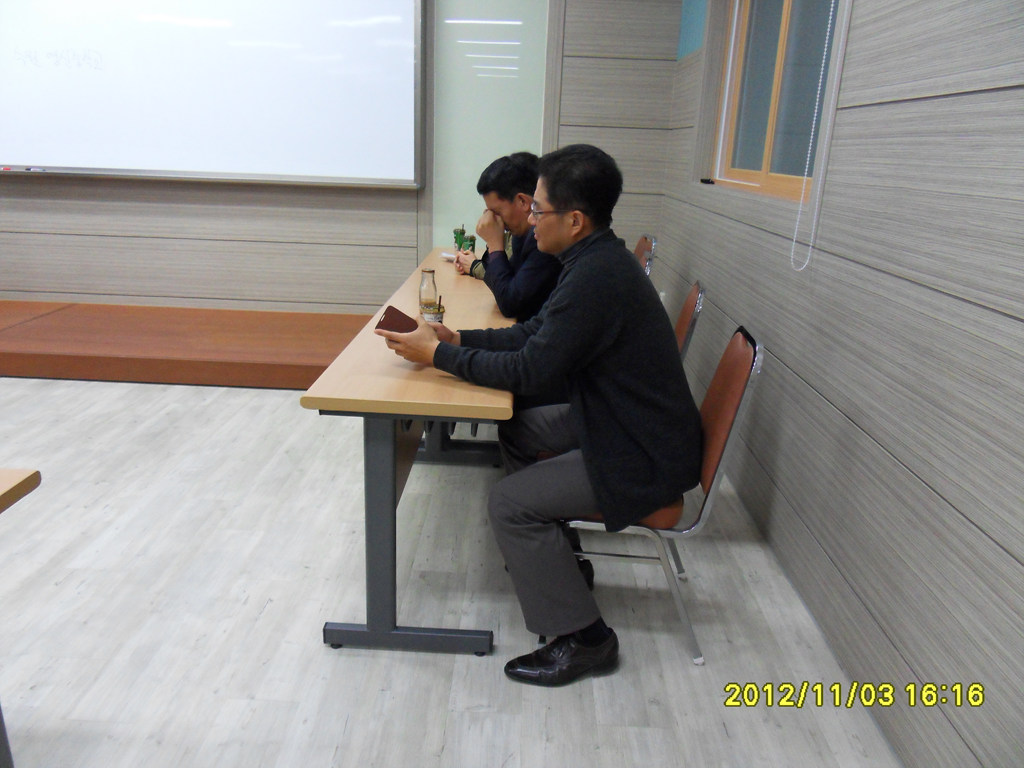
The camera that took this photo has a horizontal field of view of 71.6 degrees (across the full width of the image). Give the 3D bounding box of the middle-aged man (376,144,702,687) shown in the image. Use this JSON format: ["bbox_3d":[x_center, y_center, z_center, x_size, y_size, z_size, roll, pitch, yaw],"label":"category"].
[{"bbox_3d":[0.077,0.057,1.831,0.851,1.281,0.533,4,18,4],"label":"middle-aged man"}]

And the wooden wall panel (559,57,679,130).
[{"bbox_3d":[0.649,-1.790,4.370,0.696,0.397,0.030,2,18,0],"label":"wooden wall panel"}]

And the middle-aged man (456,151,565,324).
[{"bbox_3d":[0.162,-0.190,2.640,0.699,1.245,0.508,3,18,2],"label":"middle-aged man"}]

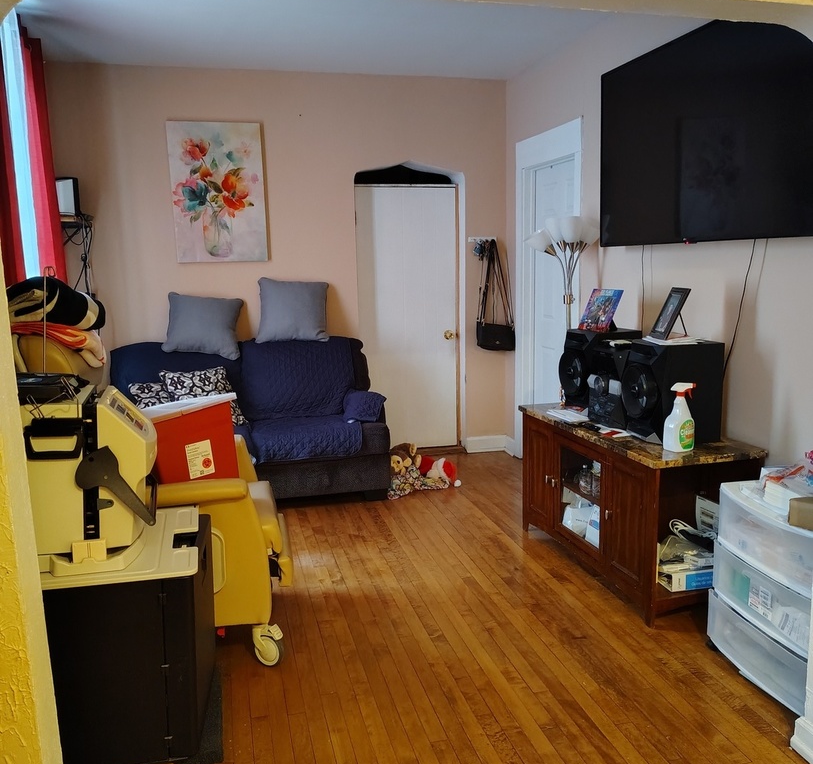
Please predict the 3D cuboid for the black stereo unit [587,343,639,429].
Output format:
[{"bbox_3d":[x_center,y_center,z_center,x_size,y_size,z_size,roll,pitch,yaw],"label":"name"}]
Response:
[{"bbox_3d":[1.034,0.006,3.436,0.300,0.374,0.270,-3,9,-16],"label":"black stereo unit"}]

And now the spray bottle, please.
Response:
[{"bbox_3d":[1.084,0.133,2.970,0.115,0.268,0.070,-3,9,-13],"label":"spray bottle"}]

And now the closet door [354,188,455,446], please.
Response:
[{"bbox_3d":[-0.005,-0.464,5.666,0.780,1.990,0.050,-3,9,-14],"label":"closet door"}]

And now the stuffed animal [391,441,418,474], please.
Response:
[{"bbox_3d":[-0.036,0.527,4.910,0.230,0.240,0.240,-1,8,1],"label":"stuffed animal"}]

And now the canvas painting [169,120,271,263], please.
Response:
[{"bbox_3d":[-1.253,-1.266,5.011,0.605,0.920,0.030,-3,9,-13],"label":"canvas painting"}]

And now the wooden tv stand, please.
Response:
[{"bbox_3d":[1.009,0.531,3.491,0.504,0.667,1.224,-3,9,-16],"label":"wooden tv stand"}]

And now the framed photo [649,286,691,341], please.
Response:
[{"bbox_3d":[1.134,-0.279,3.175,0.060,0.223,0.180,23,7,-5],"label":"framed photo"}]

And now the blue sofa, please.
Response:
[{"bbox_3d":[-1.001,0.230,4.740,1.680,0.960,0.920,-3,9,-14],"label":"blue sofa"}]

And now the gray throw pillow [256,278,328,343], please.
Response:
[{"bbox_3d":[-0.770,-0.481,5.044,0.460,0.430,0.140,0,-7,-13],"label":"gray throw pillow"}]

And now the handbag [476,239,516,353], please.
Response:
[{"bbox_3d":[0.622,-0.624,5.466,0.260,0.800,0.140,-3,9,-14],"label":"handbag"}]

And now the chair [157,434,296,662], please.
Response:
[{"bbox_3d":[-0.923,0.402,2.828,0.930,1.190,0.790,-3,9,-14],"label":"chair"}]

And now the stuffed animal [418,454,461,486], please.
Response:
[{"bbox_3d":[0.203,0.568,4.944,0.290,0.190,0.240,-3,9,-14],"label":"stuffed animal"}]

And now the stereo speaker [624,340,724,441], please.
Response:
[{"bbox_3d":[1.118,0.033,3.179,0.310,0.405,0.275,-3,9,-13],"label":"stereo speaker"}]

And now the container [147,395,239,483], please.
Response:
[{"bbox_3d":[-0.819,0.279,2.957,0.360,0.420,0.270,-12,8,-15],"label":"container"}]

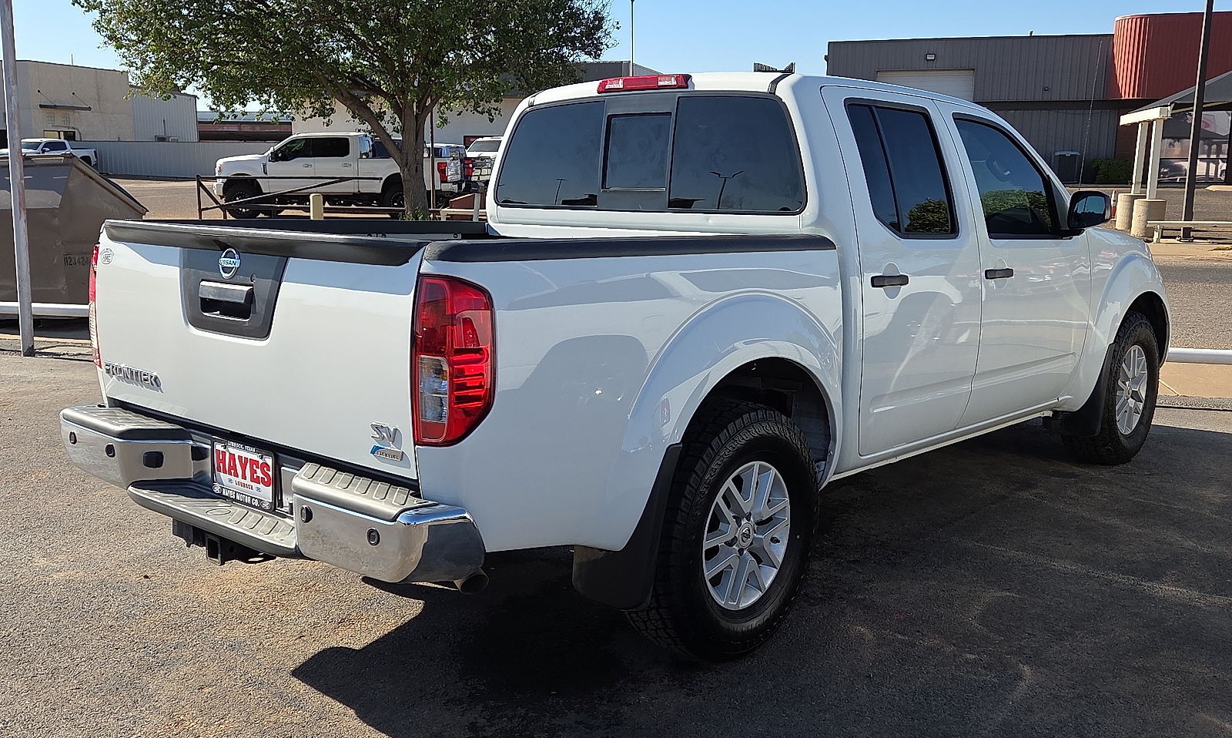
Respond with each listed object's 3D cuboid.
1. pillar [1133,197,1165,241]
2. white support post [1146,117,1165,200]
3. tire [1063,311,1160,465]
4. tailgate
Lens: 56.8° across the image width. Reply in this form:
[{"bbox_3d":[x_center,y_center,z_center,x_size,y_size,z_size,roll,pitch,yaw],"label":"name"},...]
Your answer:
[{"bbox_3d":[12.845,-3.620,27.424,0.778,0.922,0.778,3,10,14],"label":"pillar"},{"bbox_3d":[12.943,-5.032,27.343,0.200,1.909,0.200,3,10,14],"label":"white support post"},{"bbox_3d":[2.478,0.092,5.687,0.265,0.768,0.772,8,12,42],"label":"tire"},{"bbox_3d":[-0.985,-0.099,3.003,1.560,0.540,0.120,8,12,42],"label":"tailgate"}]

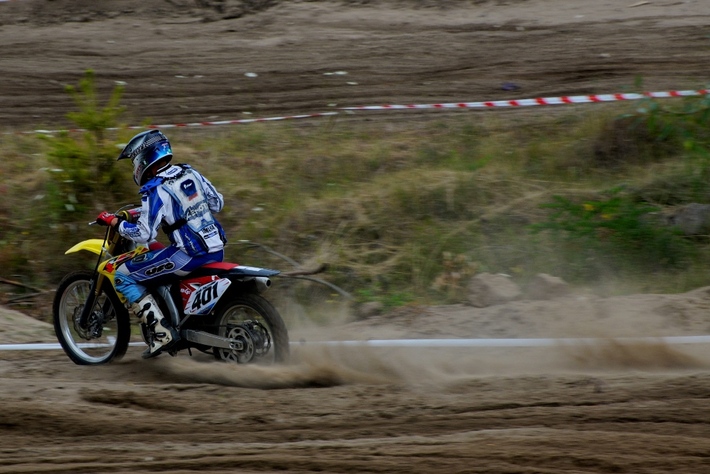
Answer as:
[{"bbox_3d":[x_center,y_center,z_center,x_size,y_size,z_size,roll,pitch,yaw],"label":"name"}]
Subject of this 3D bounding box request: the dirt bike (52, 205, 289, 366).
[{"bbox_3d":[-1.242,0.389,39.011,2.165,1.180,0.820,7,14,43],"label":"dirt bike"}]

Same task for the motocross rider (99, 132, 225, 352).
[{"bbox_3d":[-1.185,0.043,38.883,0.850,1.540,0.810,7,14,43],"label":"motocross rider"}]

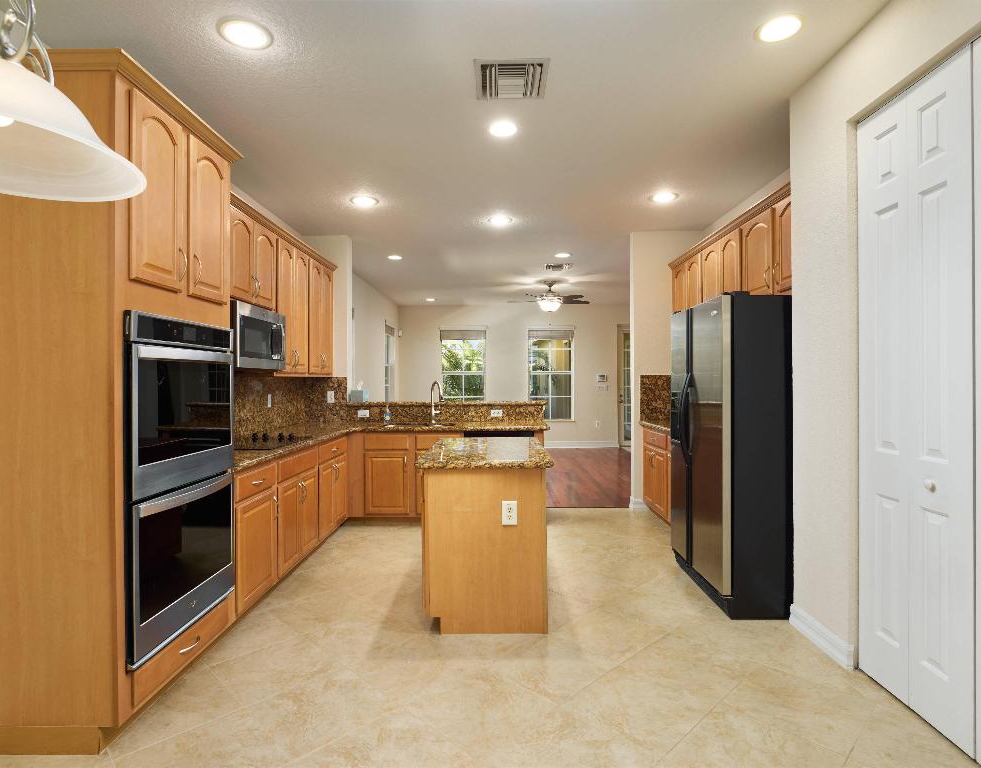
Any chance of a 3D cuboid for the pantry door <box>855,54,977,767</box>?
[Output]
[{"bbox_3d":[1.671,0.057,2.108,0.035,2.445,0.590,0,0,1],"label":"pantry door"}]

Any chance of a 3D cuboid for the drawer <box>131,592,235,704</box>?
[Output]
[{"bbox_3d":[-1.555,1.125,2.331,0.530,0.150,0.710,0,0,0],"label":"drawer"}]

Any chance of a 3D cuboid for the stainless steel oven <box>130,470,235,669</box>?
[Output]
[{"bbox_3d":[-1.565,0.737,2.327,0.600,0.604,0.749,0,0,1],"label":"stainless steel oven"}]

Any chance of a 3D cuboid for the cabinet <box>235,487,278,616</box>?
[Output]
[{"bbox_3d":[-1.615,0.925,3.020,0.620,0.585,0.520,0,0,0],"label":"cabinet"}]

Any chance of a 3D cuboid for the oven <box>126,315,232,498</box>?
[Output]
[{"bbox_3d":[-1.569,0.084,2.323,0.600,0.702,0.749,0,0,1],"label":"oven"}]

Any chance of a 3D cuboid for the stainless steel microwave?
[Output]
[{"bbox_3d":[-1.728,-0.301,3.630,0.370,0.420,0.750,0,0,1],"label":"stainless steel microwave"}]

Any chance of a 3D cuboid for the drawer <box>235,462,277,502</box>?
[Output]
[{"bbox_3d":[-1.550,0.549,3.017,0.530,0.135,0.495,0,0,0],"label":"drawer"}]

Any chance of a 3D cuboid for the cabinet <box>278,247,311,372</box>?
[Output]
[{"bbox_3d":[-1.753,-0.604,4.371,0.335,1.070,0.680,0,0,0],"label":"cabinet"}]

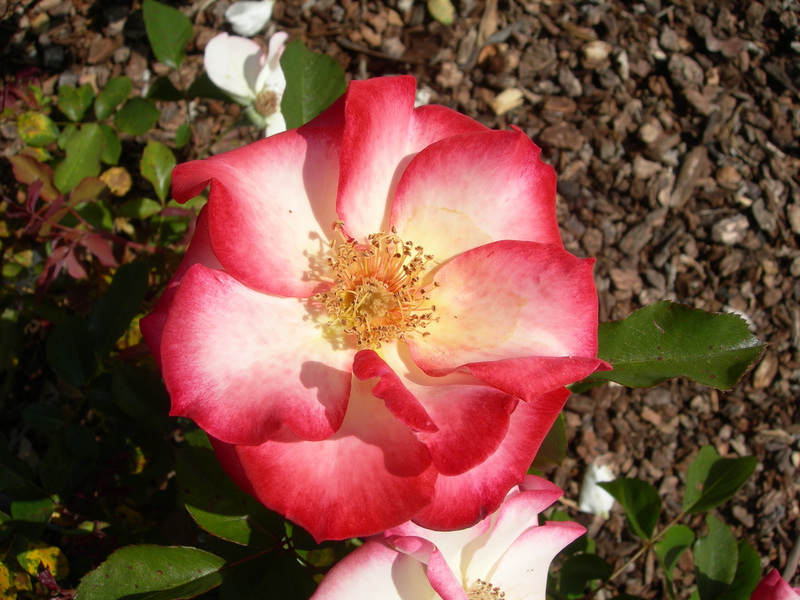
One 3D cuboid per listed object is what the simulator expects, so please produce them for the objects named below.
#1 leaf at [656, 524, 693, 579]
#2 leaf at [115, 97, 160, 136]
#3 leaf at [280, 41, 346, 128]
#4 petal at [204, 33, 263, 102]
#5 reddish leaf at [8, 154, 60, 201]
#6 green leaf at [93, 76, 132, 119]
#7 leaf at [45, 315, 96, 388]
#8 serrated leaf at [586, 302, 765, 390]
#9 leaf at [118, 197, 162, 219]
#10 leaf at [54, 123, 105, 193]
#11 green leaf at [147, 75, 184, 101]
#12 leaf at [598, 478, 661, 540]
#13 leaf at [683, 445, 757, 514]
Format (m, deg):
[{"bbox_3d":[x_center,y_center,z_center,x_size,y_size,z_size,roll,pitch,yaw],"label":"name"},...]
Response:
[{"bbox_3d":[0.146,0.135,0.471,0.020,0.007,0.026,-17,72,0],"label":"leaf"},{"bbox_3d":[-0.176,-0.123,0.591,0.030,0.005,0.026,-13,70,-5],"label":"leaf"},{"bbox_3d":[-0.050,-0.108,0.461,0.043,0.006,0.062,-2,73,-7],"label":"leaf"},{"bbox_3d":[-0.106,-0.148,0.560,0.038,0.015,0.052,-34,73,-11],"label":"petal"},{"bbox_3d":[-0.225,-0.075,0.541,0.046,0.005,0.019,38,74,13],"label":"reddish leaf"},{"bbox_3d":[-0.193,-0.135,0.591,0.019,0.005,0.035,26,72,9],"label":"green leaf"},{"bbox_3d":[-0.199,0.031,0.530,0.028,0.009,0.049,-22,71,-8],"label":"leaf"},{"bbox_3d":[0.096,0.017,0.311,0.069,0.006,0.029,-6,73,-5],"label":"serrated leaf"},{"bbox_3d":[-0.189,-0.067,0.640,0.032,0.007,0.017,-8,70,-3],"label":"leaf"},{"bbox_3d":[-0.198,-0.087,0.541,0.027,0.005,0.052,20,66,3],"label":"leaf"},{"bbox_3d":[-0.155,-0.139,0.581,0.025,0.004,0.018,-13,70,-5],"label":"green leaf"},{"bbox_3d":[0.152,0.138,0.580,0.028,0.014,0.047,-40,68,-2],"label":"leaf"},{"bbox_3d":[0.167,0.095,0.462,0.052,0.009,0.028,-37,80,-15],"label":"leaf"}]

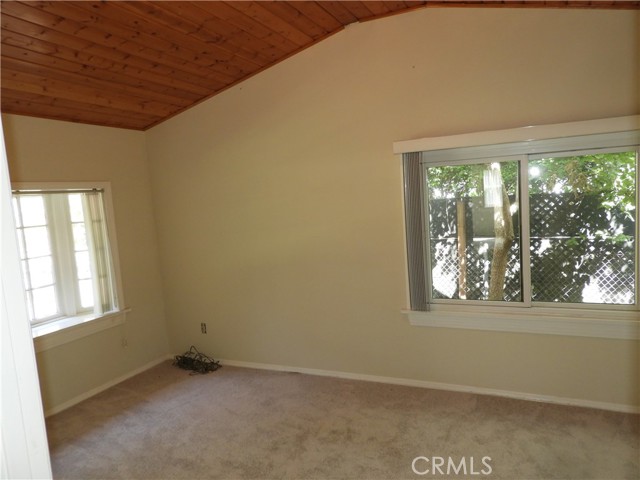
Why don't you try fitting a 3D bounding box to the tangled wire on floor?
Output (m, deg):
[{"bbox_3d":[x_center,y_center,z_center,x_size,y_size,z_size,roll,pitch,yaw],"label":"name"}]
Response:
[{"bbox_3d":[-1.195,1.156,4.234,0.450,0.140,0.220,1,8,39],"label":"tangled wire on floor"}]

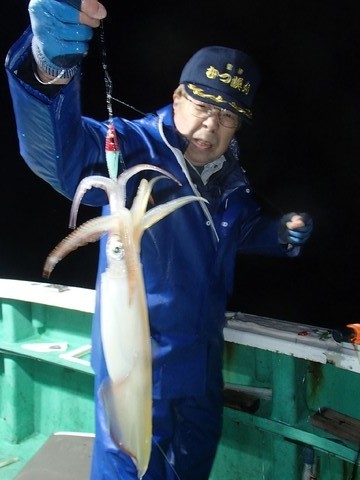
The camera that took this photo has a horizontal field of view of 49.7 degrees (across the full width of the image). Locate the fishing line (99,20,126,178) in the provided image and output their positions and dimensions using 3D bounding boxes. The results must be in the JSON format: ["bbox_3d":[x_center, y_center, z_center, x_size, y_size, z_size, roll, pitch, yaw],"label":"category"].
[{"bbox_3d":[-0.105,-0.214,0.600,0.032,0.240,0.025,-4,6,-6],"label":"fishing line"}]

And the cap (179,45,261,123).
[{"bbox_3d":[0.105,-0.387,0.930,0.185,0.140,0.265,16,25,-12],"label":"cap"}]

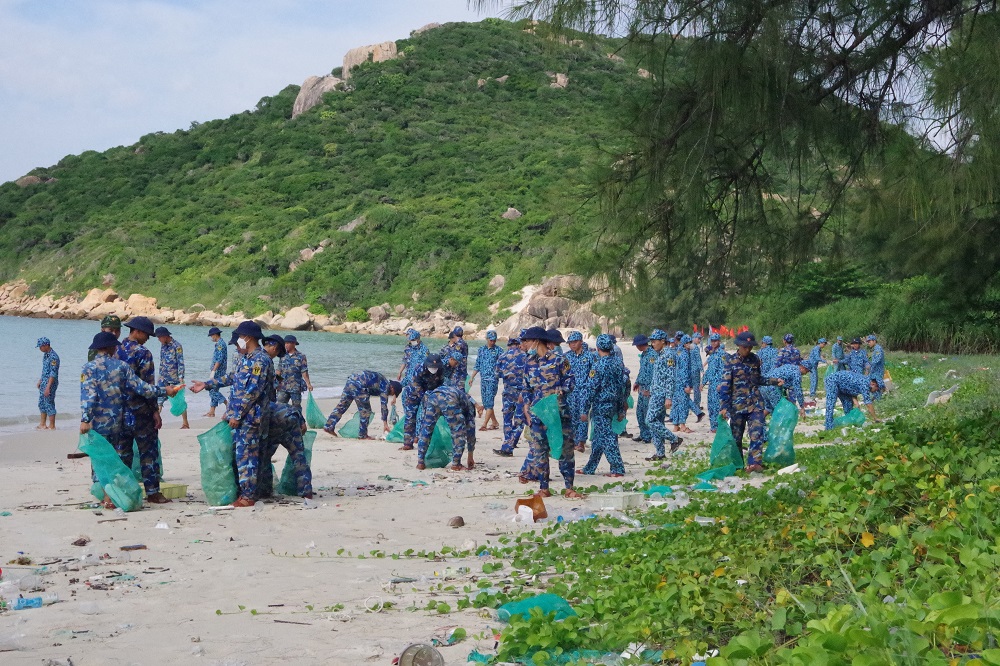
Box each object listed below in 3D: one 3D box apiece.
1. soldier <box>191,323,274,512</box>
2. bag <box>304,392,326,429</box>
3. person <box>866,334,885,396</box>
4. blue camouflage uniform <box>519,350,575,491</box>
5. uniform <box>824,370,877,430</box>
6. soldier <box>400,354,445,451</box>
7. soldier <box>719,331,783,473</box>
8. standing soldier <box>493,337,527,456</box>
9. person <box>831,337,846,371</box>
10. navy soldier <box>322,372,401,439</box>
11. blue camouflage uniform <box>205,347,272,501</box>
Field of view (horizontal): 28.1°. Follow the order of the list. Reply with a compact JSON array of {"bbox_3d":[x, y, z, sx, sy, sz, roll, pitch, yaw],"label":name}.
[{"bbox_3d":[-2.485,0.750,18.500,0.720,1.730,0.580,0,1,-22],"label":"soldier"},{"bbox_3d":[-3.083,1.299,33.500,0.320,0.610,0.370,0,1,0],"label":"bag"},{"bbox_3d":[8.242,0.894,44.000,0.380,1.690,0.500,0,1,-30],"label":"person"},{"bbox_3d":[0.461,0.862,19.800,0.540,1.390,0.380,0,0,20],"label":"blue camouflage uniform"},{"bbox_3d":[6.436,1.228,36.500,1.030,1.086,0.600,0,0,12],"label":"uniform"},{"bbox_3d":[-1.093,0.980,28.200,0.620,1.360,0.750,0,1,-18],"label":"soldier"},{"bbox_3d":[3.044,0.829,24.200,0.760,1.710,0.500,0,1,-12],"label":"soldier"},{"bbox_3d":[0.127,0.910,28.300,0.520,1.692,0.480,0,1,-34],"label":"standing soldier"},{"bbox_3d":[10.582,0.949,62.500,0.500,1.680,0.380,0,0,-23],"label":"person"},{"bbox_3d":[-2.134,1.117,30.800,1.160,1.070,0.560,0,1,16],"label":"navy soldier"},{"bbox_3d":[-2.421,0.844,18.650,0.560,1.430,0.480,0,0,-26],"label":"blue camouflage uniform"}]

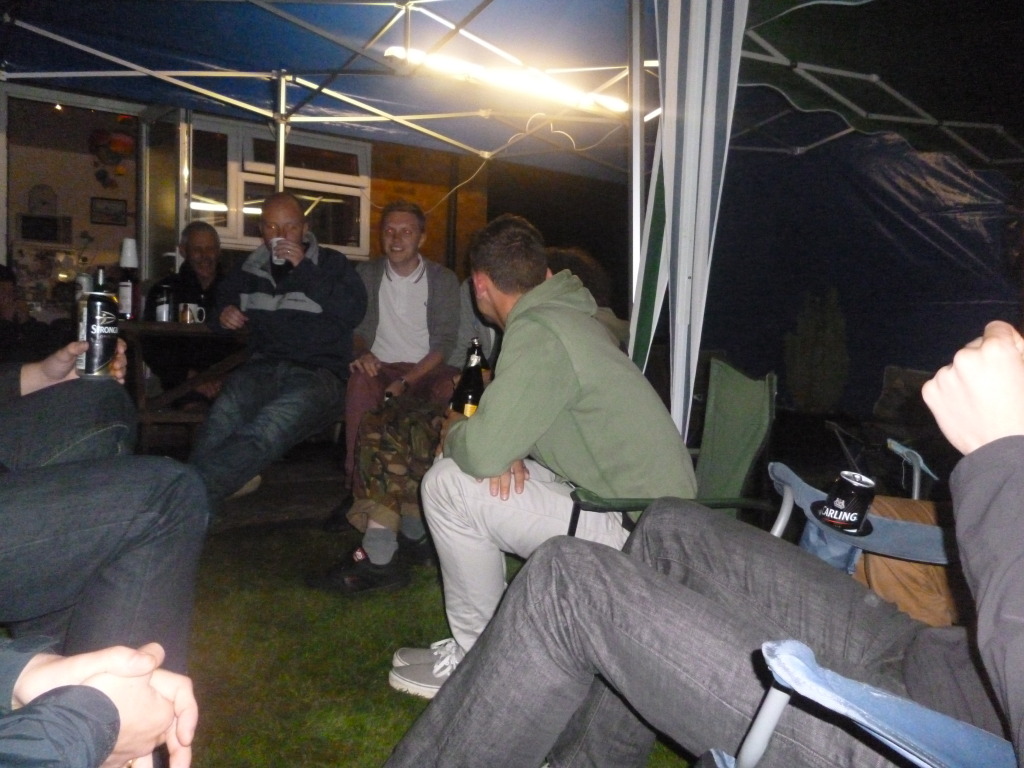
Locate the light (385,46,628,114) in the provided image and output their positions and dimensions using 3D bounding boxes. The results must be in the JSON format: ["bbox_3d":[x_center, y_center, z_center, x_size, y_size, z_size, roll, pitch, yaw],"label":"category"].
[{"bbox_3d":[0.032,-1.493,4.101,1.450,0.080,0.090,-1,3,-37],"label":"light"}]

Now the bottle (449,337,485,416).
[{"bbox_3d":[-0.099,0.011,1.970,0.070,0.250,0.070,6,1,-6],"label":"bottle"}]

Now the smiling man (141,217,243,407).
[{"bbox_3d":[-1.417,-0.124,3.720,0.560,1.242,0.750,-1,3,-30],"label":"smiling man"}]

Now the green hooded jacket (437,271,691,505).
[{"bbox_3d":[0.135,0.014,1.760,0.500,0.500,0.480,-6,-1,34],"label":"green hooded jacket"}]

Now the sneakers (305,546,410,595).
[{"bbox_3d":[-0.428,0.523,2.358,0.295,0.112,0.107,0,3,-21],"label":"sneakers"}]

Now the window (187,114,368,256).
[{"bbox_3d":[-1.628,-1.381,5.928,1.371,0.883,0.100,-1,4,-37],"label":"window"}]

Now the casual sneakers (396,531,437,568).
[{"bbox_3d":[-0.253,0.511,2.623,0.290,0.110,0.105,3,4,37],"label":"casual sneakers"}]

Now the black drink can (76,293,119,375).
[{"bbox_3d":[-0.715,-0.086,1.430,0.066,0.150,0.066,3,3,0],"label":"black drink can"}]

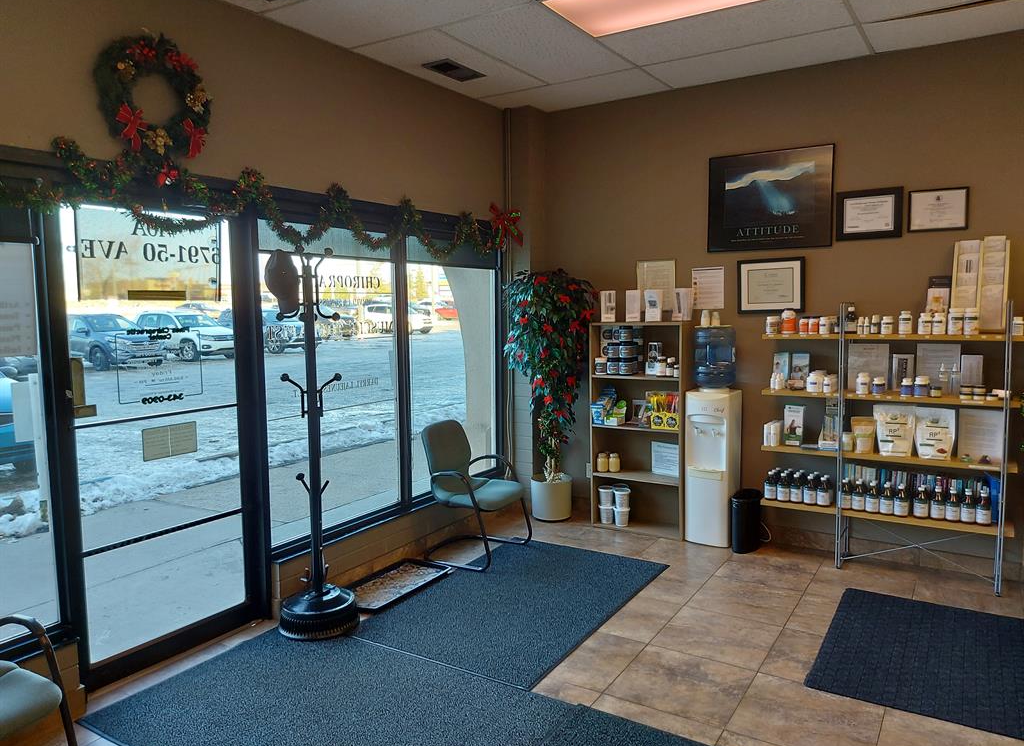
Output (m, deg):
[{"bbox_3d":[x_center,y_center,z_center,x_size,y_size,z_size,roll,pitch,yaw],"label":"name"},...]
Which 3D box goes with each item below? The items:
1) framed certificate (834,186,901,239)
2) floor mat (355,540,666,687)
[{"bbox_3d":[2.151,-0.953,4.277,0.356,0.290,0.025,2,7,33],"label":"framed certificate"},{"bbox_3d":[0.058,1.244,3.971,1.110,0.010,1.680,3,7,33],"label":"floor mat"}]

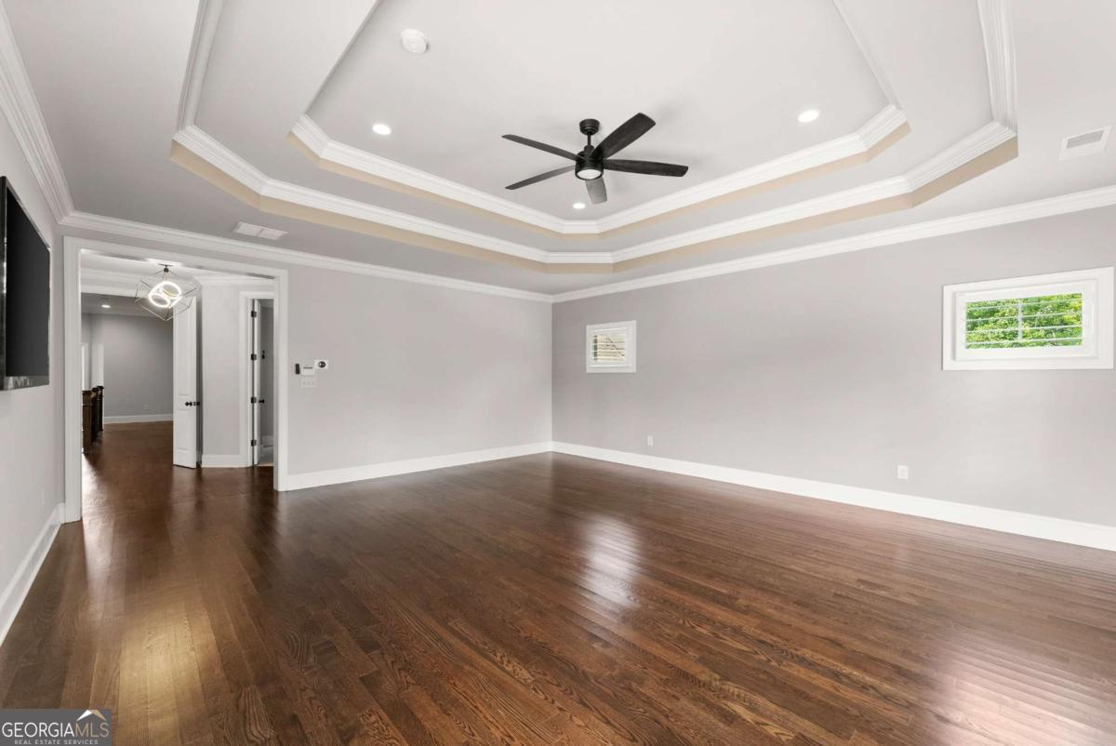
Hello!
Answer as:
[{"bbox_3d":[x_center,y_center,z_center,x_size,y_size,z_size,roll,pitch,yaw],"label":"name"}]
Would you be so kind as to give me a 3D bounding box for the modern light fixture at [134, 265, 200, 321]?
[{"bbox_3d":[-4.913,-1.004,5.450,0.610,0.700,0.610,0,-1,-42],"label":"modern light fixture"}]

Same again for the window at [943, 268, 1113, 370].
[{"bbox_3d":[3.881,-0.408,3.645,0.090,0.773,0.966,0,-1,-44],"label":"window"}]

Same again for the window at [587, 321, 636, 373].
[{"bbox_3d":[0.830,-0.385,6.774,0.090,0.774,0.985,0,-1,-44],"label":"window"}]

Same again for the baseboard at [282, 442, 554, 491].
[{"bbox_3d":[-1.629,1.286,6.330,4.085,0.184,0.025,0,-1,-41],"label":"baseboard"}]

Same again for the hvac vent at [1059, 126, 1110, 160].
[{"bbox_3d":[3.214,-1.397,2.655,0.395,0.020,0.193,0,-1,-44],"label":"hvac vent"}]

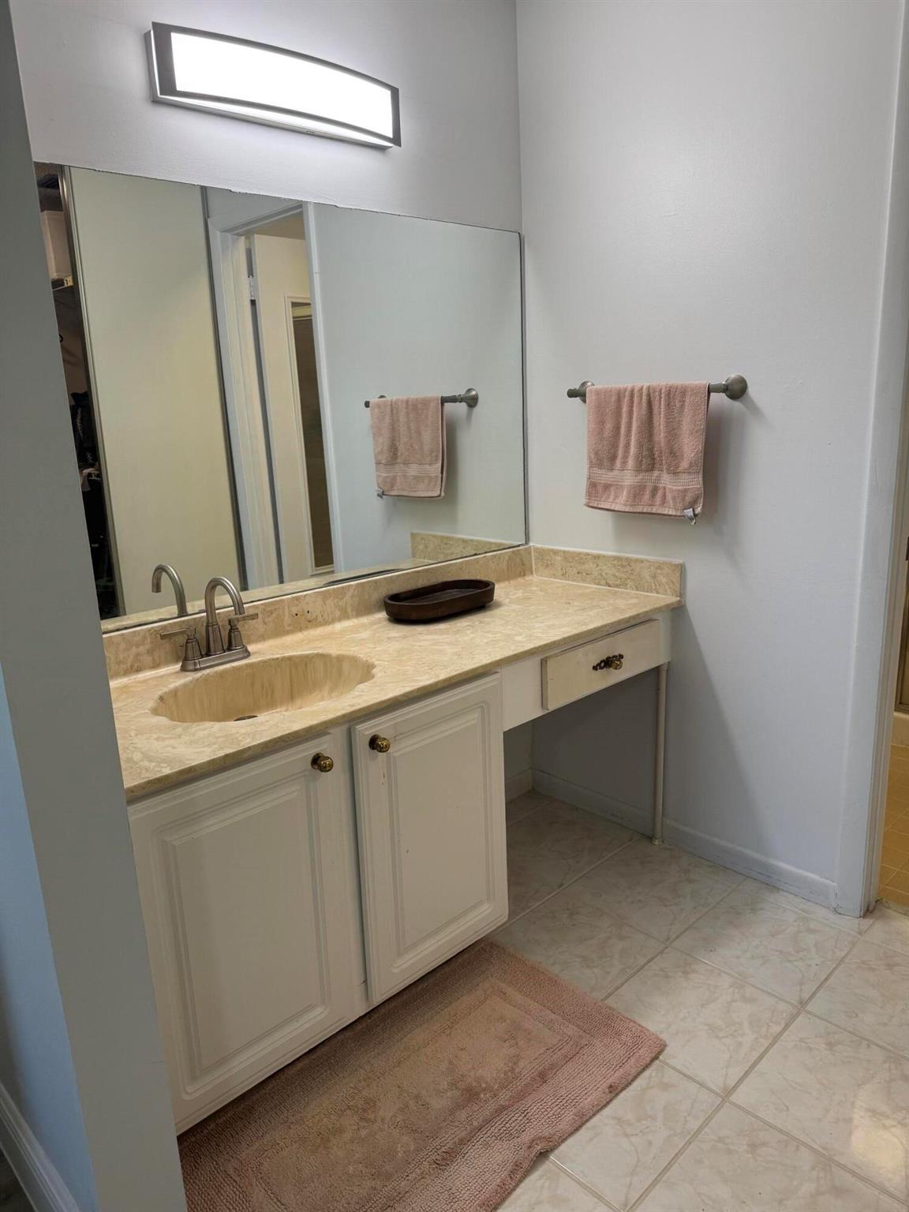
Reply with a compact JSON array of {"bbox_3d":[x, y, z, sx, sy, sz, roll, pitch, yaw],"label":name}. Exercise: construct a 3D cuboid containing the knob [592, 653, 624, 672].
[{"bbox_3d":[0.407,0.148,2.138,0.128,0.033,0.037,-15,19,-41],"label":"knob"}]

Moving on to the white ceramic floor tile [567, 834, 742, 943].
[{"bbox_3d":[0.538,0.773,2.300,0.348,0.010,0.330,-15,19,-41],"label":"white ceramic floor tile"}]

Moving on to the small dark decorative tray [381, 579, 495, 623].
[{"bbox_3d":[-0.040,-0.012,2.285,0.328,0.057,0.183,-15,18,-42],"label":"small dark decorative tray"}]

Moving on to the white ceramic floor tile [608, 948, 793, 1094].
[{"bbox_3d":[0.520,0.888,1.838,0.330,0.010,0.330,-15,18,-42],"label":"white ceramic floor tile"}]

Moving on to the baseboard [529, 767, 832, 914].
[{"bbox_3d":[0.621,0.670,2.523,0.014,0.075,1.037,-15,19,-41],"label":"baseboard"}]

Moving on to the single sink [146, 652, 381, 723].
[{"bbox_3d":[-0.385,0.222,1.767,0.475,0.126,0.360,-15,18,-42],"label":"single sink"}]

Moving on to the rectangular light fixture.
[{"bbox_3d":[-0.361,-1.134,1.854,0.630,0.133,0.095,-15,18,-42],"label":"rectangular light fixture"}]

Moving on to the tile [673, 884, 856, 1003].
[{"bbox_3d":[0.758,0.826,2.056,0.328,0.010,0.326,-15,19,-41],"label":"tile"}]

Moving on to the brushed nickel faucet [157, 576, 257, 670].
[{"bbox_3d":[-0.508,0.040,1.848,0.238,0.196,0.174,-15,19,-41],"label":"brushed nickel faucet"}]

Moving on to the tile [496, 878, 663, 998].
[{"bbox_3d":[0.289,0.841,2.071,0.330,0.010,0.330,-15,18,-42],"label":"tile"}]

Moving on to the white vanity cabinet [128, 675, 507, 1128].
[{"bbox_3d":[-0.392,0.538,1.863,0.905,0.738,0.557,-15,19,-41],"label":"white vanity cabinet"}]

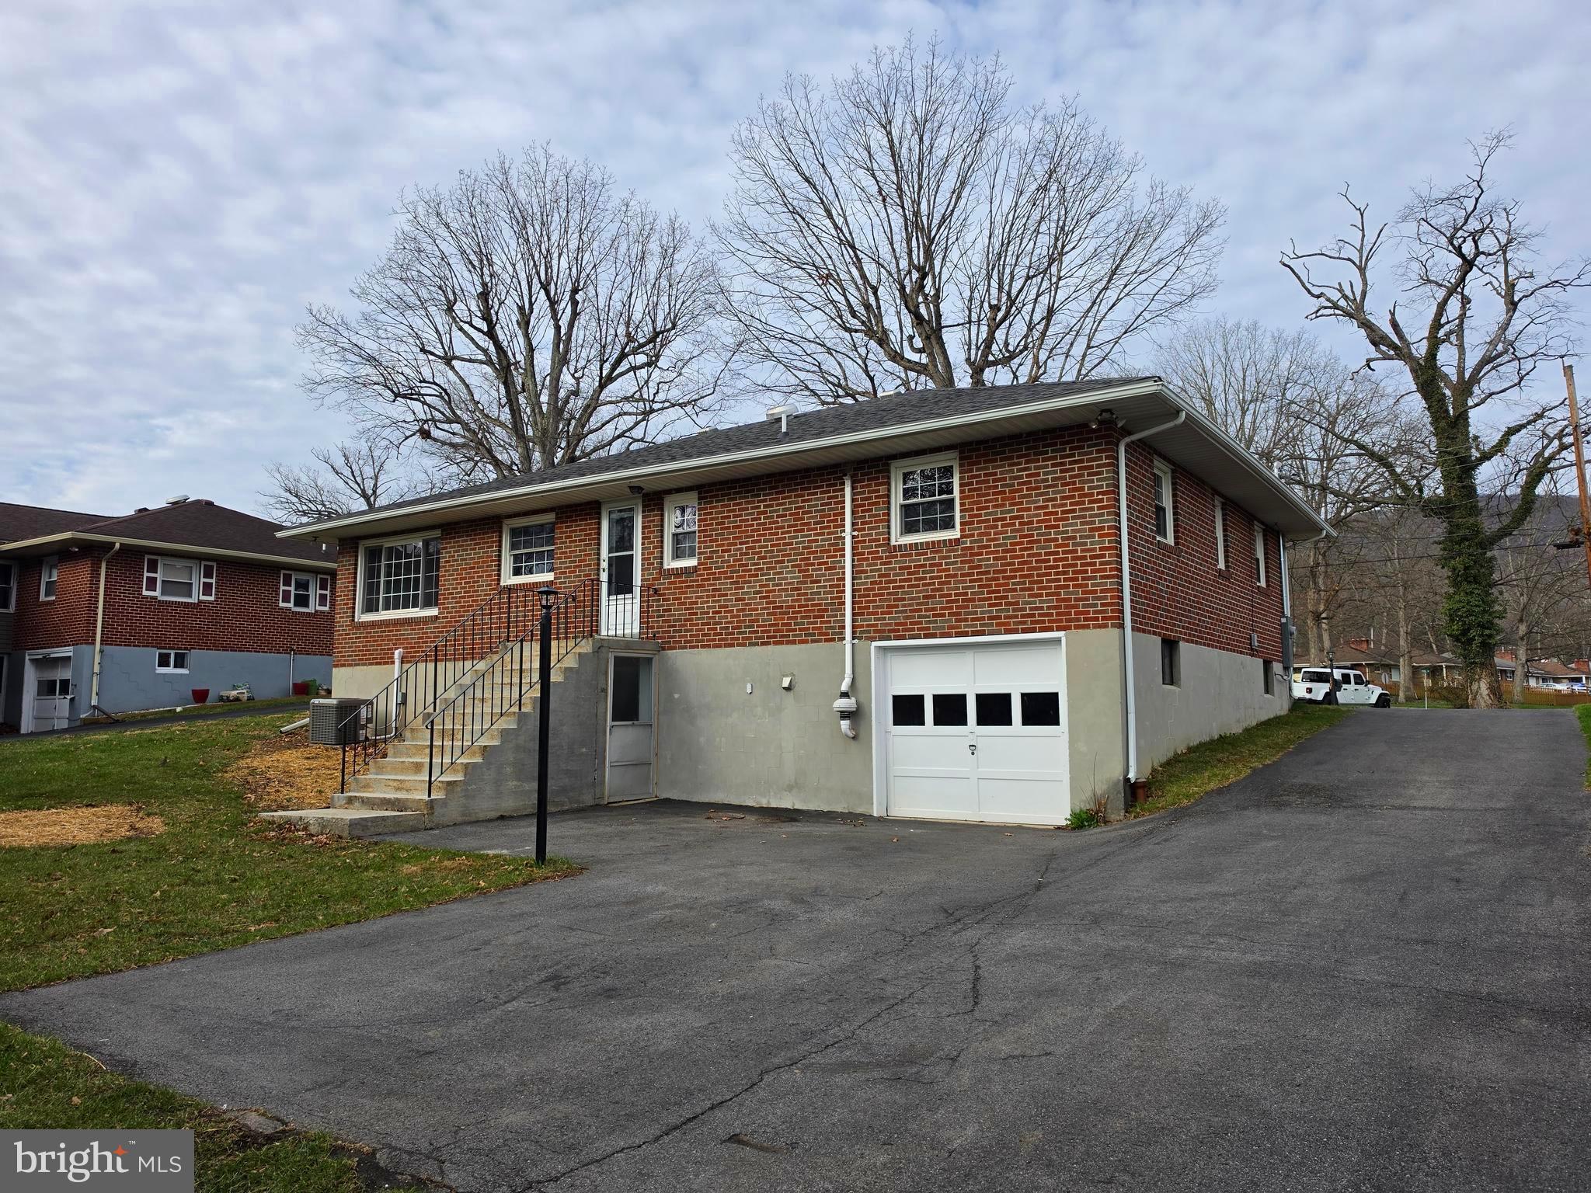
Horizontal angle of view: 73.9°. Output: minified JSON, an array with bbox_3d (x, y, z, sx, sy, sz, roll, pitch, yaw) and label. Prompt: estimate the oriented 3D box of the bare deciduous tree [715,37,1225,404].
[{"bbox_3d":[5.043,-7.241,33.079,16.200,21.731,15.500,-1,-6,9],"label":"bare deciduous tree"}]

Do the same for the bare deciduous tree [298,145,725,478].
[{"bbox_3d":[-9.820,-6.279,38.041,15.800,20.952,15.300,1,-6,-15],"label":"bare deciduous tree"}]

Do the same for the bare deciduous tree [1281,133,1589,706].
[{"bbox_3d":[31.530,-8.756,50.396,15.200,28.117,14.300,-4,-7,32],"label":"bare deciduous tree"}]

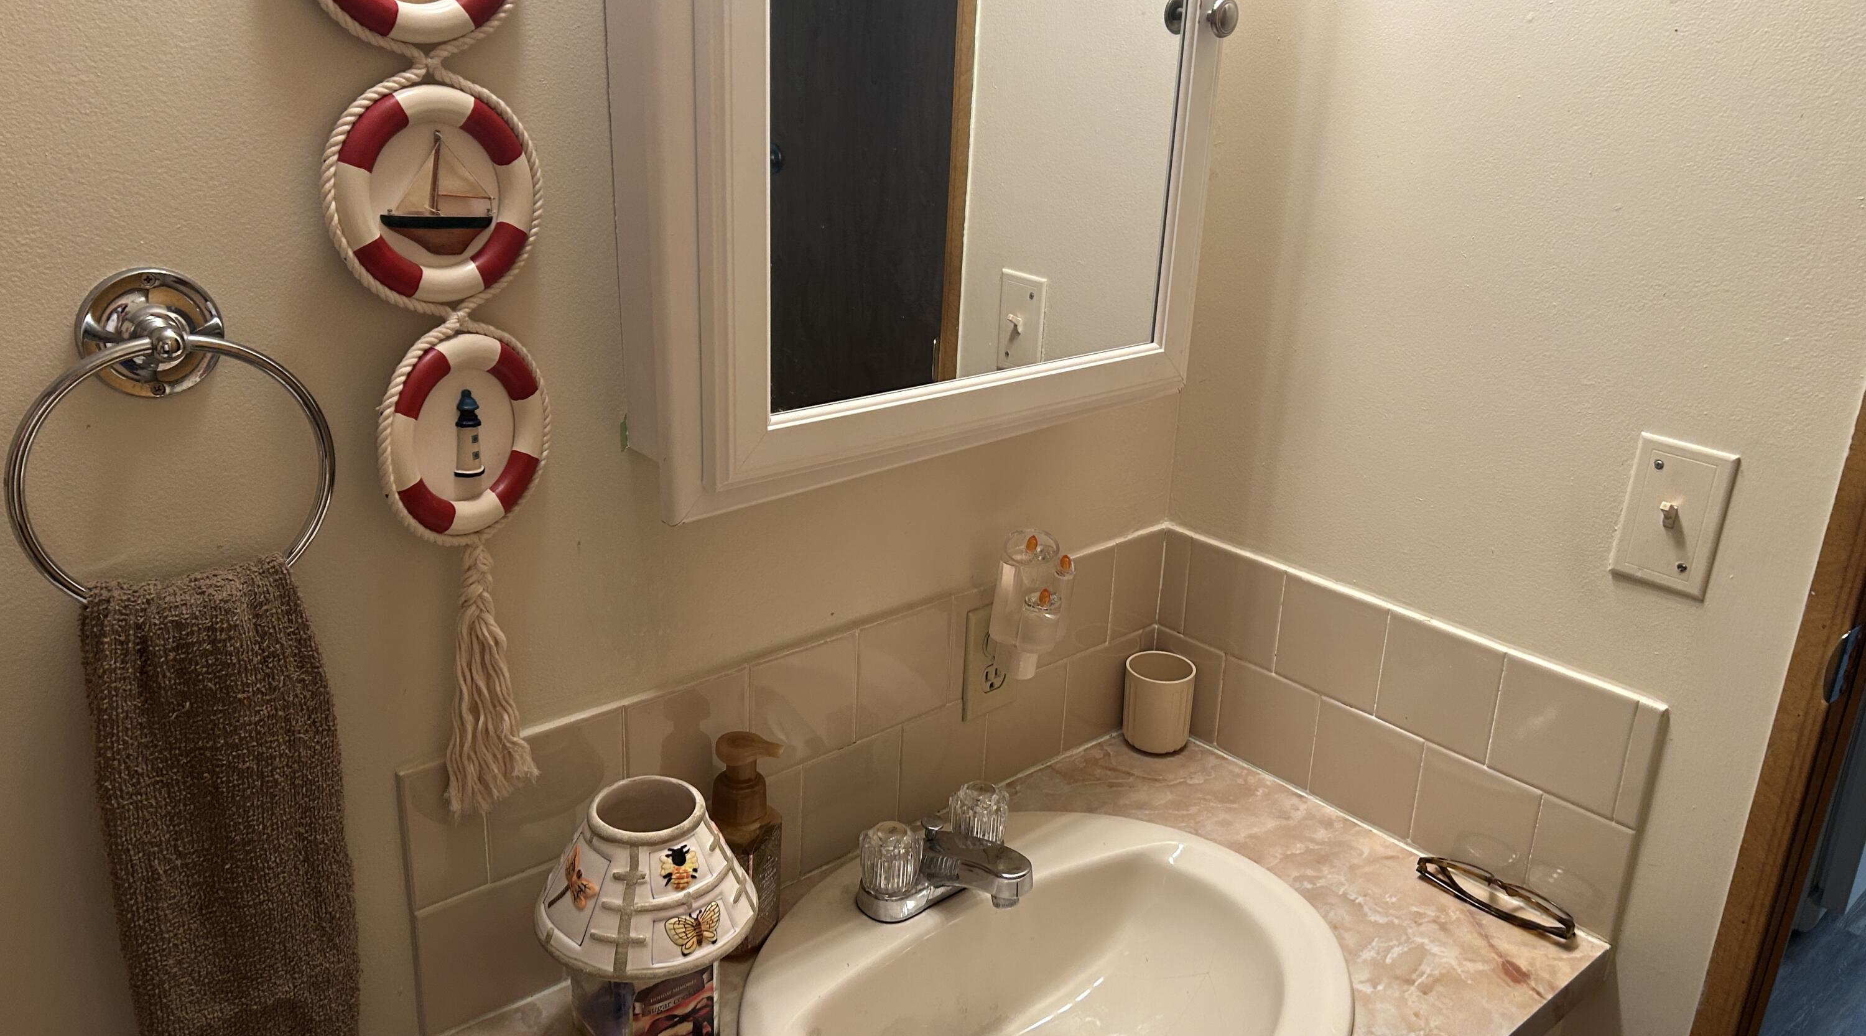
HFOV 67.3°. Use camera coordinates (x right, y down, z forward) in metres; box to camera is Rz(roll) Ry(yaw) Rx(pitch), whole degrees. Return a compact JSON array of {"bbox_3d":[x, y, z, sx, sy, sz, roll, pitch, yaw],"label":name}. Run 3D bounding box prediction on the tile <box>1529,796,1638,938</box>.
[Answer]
[{"bbox_3d":[0.537,0.286,1.162,0.010,0.103,0.073,-15,26,-39],"label":"tile"}]

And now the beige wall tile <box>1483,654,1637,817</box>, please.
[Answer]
[{"bbox_3d":[0.511,0.175,1.137,0.010,0.107,0.108,-14,25,-38],"label":"beige wall tile"}]

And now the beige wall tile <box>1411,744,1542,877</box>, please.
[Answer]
[{"bbox_3d":[0.471,0.259,1.212,0.010,0.104,0.108,-14,25,-38],"label":"beige wall tile"}]

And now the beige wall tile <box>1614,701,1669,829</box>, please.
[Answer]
[{"bbox_3d":[0.566,0.197,1.116,0.010,0.108,0.019,-15,26,-40],"label":"beige wall tile"}]

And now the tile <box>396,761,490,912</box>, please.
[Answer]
[{"bbox_3d":[-0.332,0.213,0.955,0.055,0.107,0.010,-15,26,-40],"label":"tile"}]

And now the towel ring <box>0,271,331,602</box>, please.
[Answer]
[{"bbox_3d":[-0.403,-0.037,0.739,0.156,0.181,0.058,-15,26,-41],"label":"towel ring"}]

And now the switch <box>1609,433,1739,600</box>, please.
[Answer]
[{"bbox_3d":[0.550,0.000,1.049,0.018,0.113,0.071,-15,26,-39],"label":"switch"}]

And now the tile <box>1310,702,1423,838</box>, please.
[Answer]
[{"bbox_3d":[0.407,0.234,1.312,0.010,0.106,0.108,-15,26,-40],"label":"tile"}]

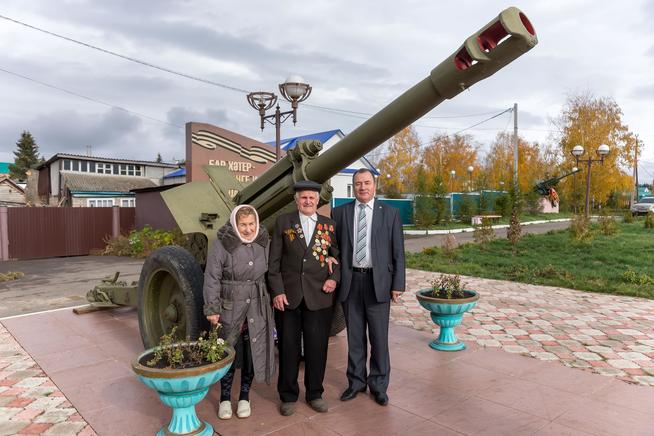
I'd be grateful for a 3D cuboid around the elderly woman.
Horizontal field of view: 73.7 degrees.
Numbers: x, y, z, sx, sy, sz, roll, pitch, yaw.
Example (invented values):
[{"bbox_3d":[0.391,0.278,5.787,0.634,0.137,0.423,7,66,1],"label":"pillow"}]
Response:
[{"bbox_3d":[-0.634,0.640,3.108,0.520,1.490,0.370,-1,3,-18],"label":"elderly woman"}]

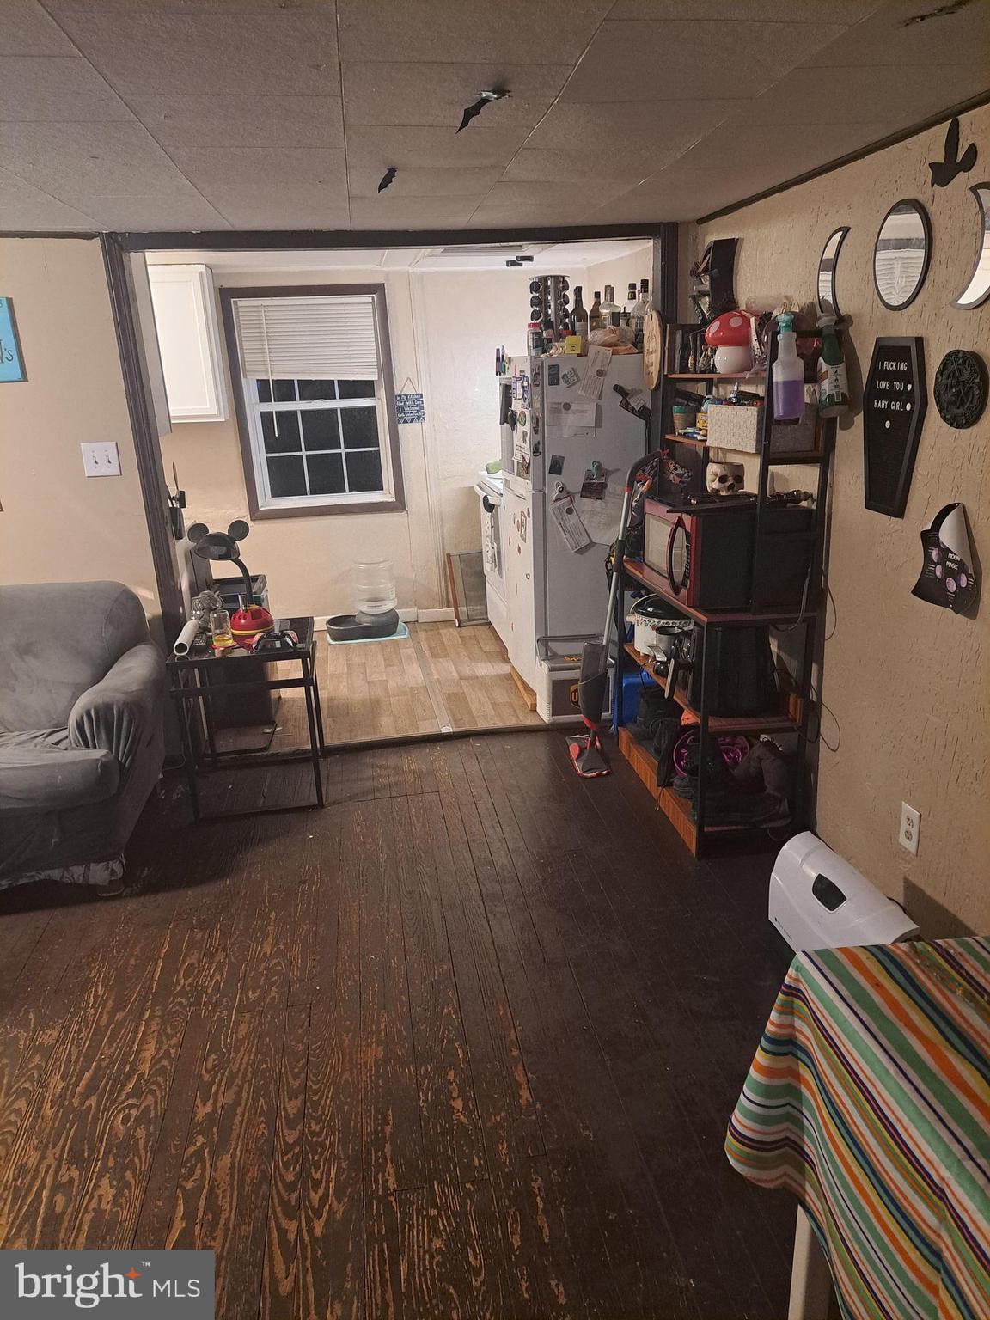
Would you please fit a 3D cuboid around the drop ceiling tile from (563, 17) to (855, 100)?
[{"bbox_3d":[0.347,-1.062,1.624,0.410,0.015,0.420,-5,18,-7],"label":"drop ceiling tile"}]

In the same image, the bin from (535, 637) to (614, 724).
[{"bbox_3d":[0.352,0.070,3.992,0.312,0.355,0.190,-5,18,-7],"label":"bin"}]

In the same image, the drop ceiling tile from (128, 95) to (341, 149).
[{"bbox_3d":[-0.508,-1.104,1.871,0.400,0.015,0.406,-5,18,-7],"label":"drop ceiling tile"}]

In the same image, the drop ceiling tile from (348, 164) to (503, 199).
[{"bbox_3d":[-0.201,-1.334,2.543,0.406,0.018,0.406,-4,18,-7],"label":"drop ceiling tile"}]

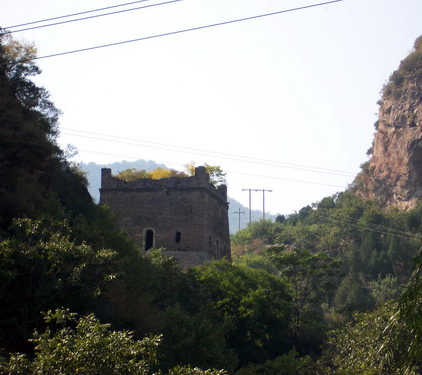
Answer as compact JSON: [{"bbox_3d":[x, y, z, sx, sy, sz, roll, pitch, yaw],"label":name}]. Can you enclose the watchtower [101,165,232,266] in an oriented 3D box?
[{"bbox_3d":[-4.390,4.049,186.000,11.000,10.400,11.000,-1,-8,9],"label":"watchtower"}]

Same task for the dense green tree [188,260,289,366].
[{"bbox_3d":[2.244,9.583,145.000,7.600,7.800,7.400,0,-7,0],"label":"dense green tree"}]

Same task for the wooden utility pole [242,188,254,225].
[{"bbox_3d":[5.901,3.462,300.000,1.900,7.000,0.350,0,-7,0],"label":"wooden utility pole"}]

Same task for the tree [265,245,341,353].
[{"bbox_3d":[7.520,9.024,155.000,6.000,8.700,6.000,0,-7,0],"label":"tree"}]

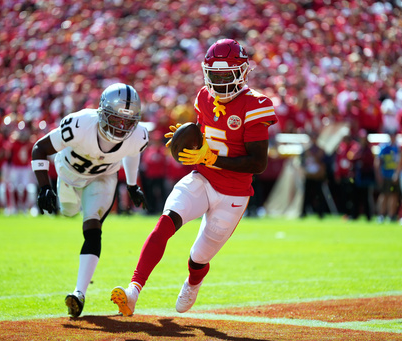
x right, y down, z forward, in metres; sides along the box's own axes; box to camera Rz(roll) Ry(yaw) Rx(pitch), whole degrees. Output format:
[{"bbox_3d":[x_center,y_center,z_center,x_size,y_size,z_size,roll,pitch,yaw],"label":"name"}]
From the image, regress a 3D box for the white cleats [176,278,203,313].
[{"bbox_3d":[-0.065,0.713,16.100,0.110,0.290,0.130,8,-40,18],"label":"white cleats"}]

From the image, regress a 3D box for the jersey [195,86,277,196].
[{"bbox_3d":[0.193,-0.162,15.900,0.500,0.610,0.340,10,10,27],"label":"jersey"}]

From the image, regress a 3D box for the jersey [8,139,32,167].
[{"bbox_3d":[-3.788,-0.369,60.000,0.500,0.600,0.300,0,0,-6],"label":"jersey"}]

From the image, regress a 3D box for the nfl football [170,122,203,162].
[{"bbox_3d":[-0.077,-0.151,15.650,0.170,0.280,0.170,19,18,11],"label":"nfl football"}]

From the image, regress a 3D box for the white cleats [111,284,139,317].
[{"bbox_3d":[-0.411,0.713,15.600,0.110,0.130,0.290,20,-21,23],"label":"white cleats"}]

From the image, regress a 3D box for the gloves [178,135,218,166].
[{"bbox_3d":[-0.017,-0.113,15.650,0.210,0.170,0.130,0,0,-22],"label":"gloves"}]

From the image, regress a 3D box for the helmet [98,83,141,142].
[{"bbox_3d":[-0.456,-0.324,16.000,0.250,0.310,0.320,6,18,-17],"label":"helmet"}]

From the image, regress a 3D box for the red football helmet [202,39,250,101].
[{"bbox_3d":[0.137,-0.563,15.850,0.250,0.320,0.320,7,13,15],"label":"red football helmet"}]

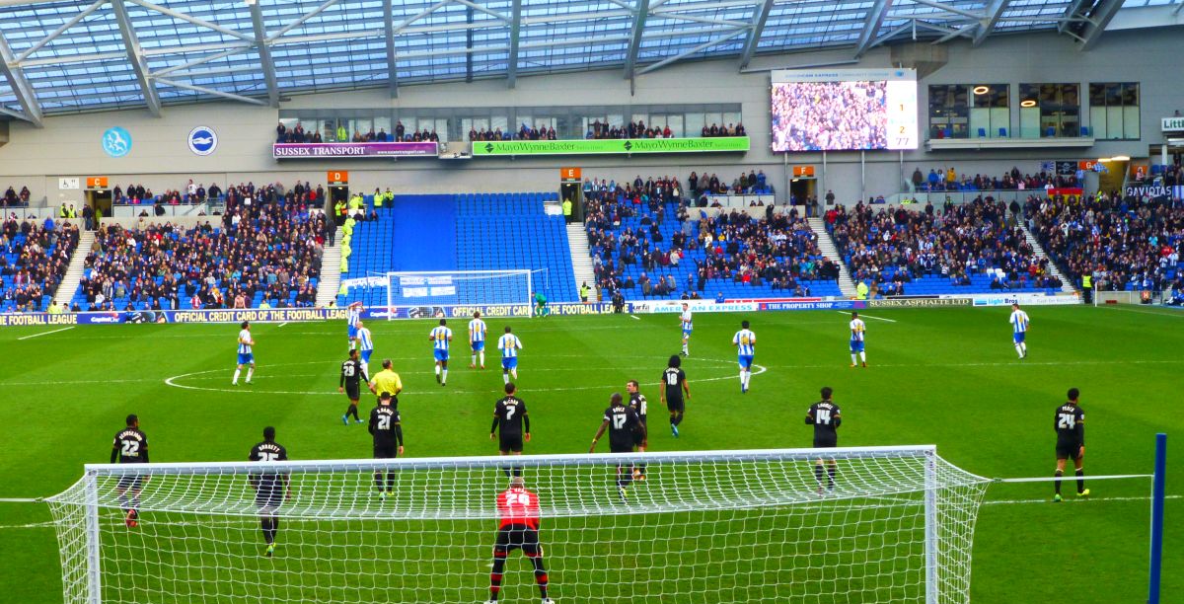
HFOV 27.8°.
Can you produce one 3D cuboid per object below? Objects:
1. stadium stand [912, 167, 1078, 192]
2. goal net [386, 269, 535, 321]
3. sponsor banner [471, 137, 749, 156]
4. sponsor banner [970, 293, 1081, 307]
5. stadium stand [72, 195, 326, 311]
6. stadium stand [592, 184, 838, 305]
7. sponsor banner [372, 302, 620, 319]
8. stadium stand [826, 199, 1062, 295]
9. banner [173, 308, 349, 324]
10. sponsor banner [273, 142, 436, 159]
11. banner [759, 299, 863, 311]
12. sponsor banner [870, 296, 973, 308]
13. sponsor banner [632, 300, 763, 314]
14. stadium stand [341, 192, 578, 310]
[{"bbox_3d":[25.447,-7.743,150.444,10.459,1.600,2.400,-1,2,-3],"label":"stadium stand"},{"bbox_3d":[-7.079,-0.393,127.760,7.560,2.560,1.800,-1,2,-3],"label":"goal net"},{"bbox_3d":[1.240,-9.732,150.000,17.362,0.830,0.140,-1,2,-3],"label":"sponsor banner"},{"bbox_3d":[23.969,-0.129,132.037,6.173,0.640,0.150,-1,2,-3],"label":"sponsor banner"},{"bbox_3d":[-22.527,-2.882,140.249,13.646,6.750,17.300,-1,2,-3],"label":"stadium stand"},{"bbox_3d":[6.603,-3.451,141.977,13.896,6.750,17.300,-1,2,-3],"label":"stadium stand"},{"bbox_3d":[-5.221,0.457,130.307,13.528,0.680,0.150,-1,2,-3],"label":"sponsor banner"},{"bbox_3d":[20.523,-3.300,142.063,12.774,5.950,15.800,-1,2,-3],"label":"stadium stand"},{"bbox_3d":[-18.068,0.725,129.545,9.656,0.680,0.150,-1,2,-3],"label":"banner"},{"bbox_3d":[-14.655,-9.420,149.051,10.151,0.858,0.140,-1,2,-3],"label":"sponsor banner"},{"bbox_3d":[12.162,0.200,132.715,5.893,0.509,0.140,-1,2,-3],"label":"banner"},{"bbox_3d":[18.294,0.077,133.082,5.898,0.477,0.140,-1,2,-3],"label":"sponsor banner"},{"bbox_3d":[5.738,0.275,132.330,7.091,0.602,0.140,-1,2,-3],"label":"sponsor banner"},{"bbox_3d":[-7.976,-3.166,141.112,13.442,6.750,17.300,-1,2,-3],"label":"stadium stand"}]

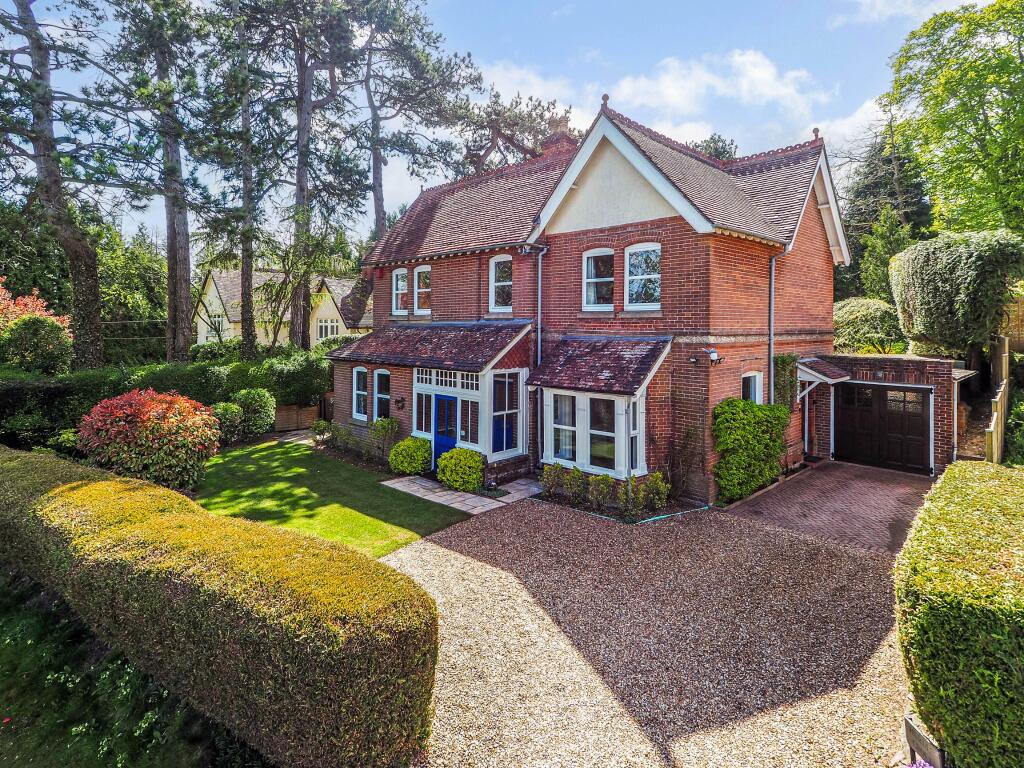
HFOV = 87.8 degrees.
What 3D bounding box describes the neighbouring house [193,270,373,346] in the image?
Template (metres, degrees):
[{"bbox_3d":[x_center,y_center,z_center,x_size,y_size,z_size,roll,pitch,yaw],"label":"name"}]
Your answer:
[{"bbox_3d":[-12.793,-3.415,33.475,10.815,6.592,10.300,6,8,43],"label":"neighbouring house"}]

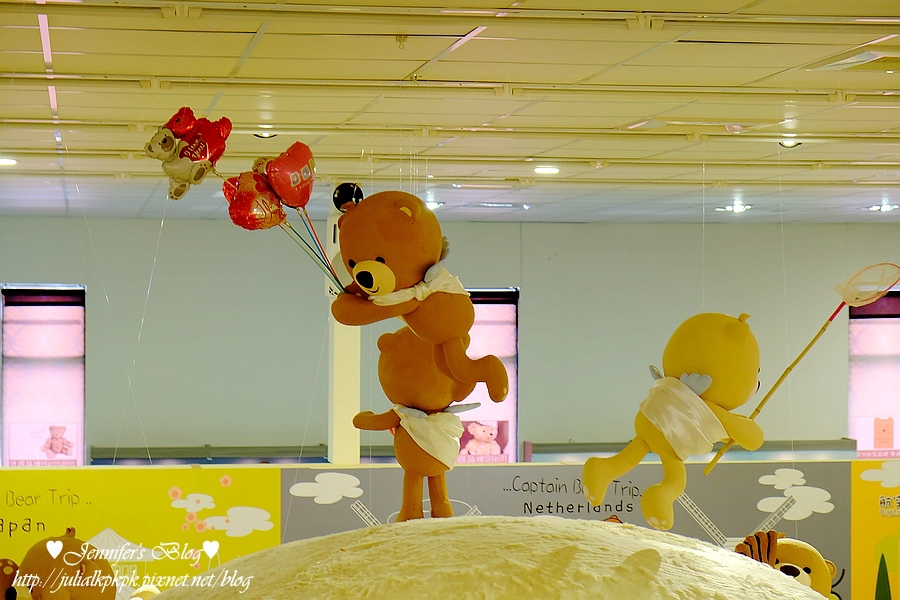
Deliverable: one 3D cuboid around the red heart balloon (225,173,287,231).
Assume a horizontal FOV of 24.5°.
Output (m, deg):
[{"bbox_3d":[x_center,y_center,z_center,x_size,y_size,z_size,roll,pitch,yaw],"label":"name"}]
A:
[{"bbox_3d":[-0.648,-0.333,6.950,0.205,0.205,0.110,38,4,3],"label":"red heart balloon"}]

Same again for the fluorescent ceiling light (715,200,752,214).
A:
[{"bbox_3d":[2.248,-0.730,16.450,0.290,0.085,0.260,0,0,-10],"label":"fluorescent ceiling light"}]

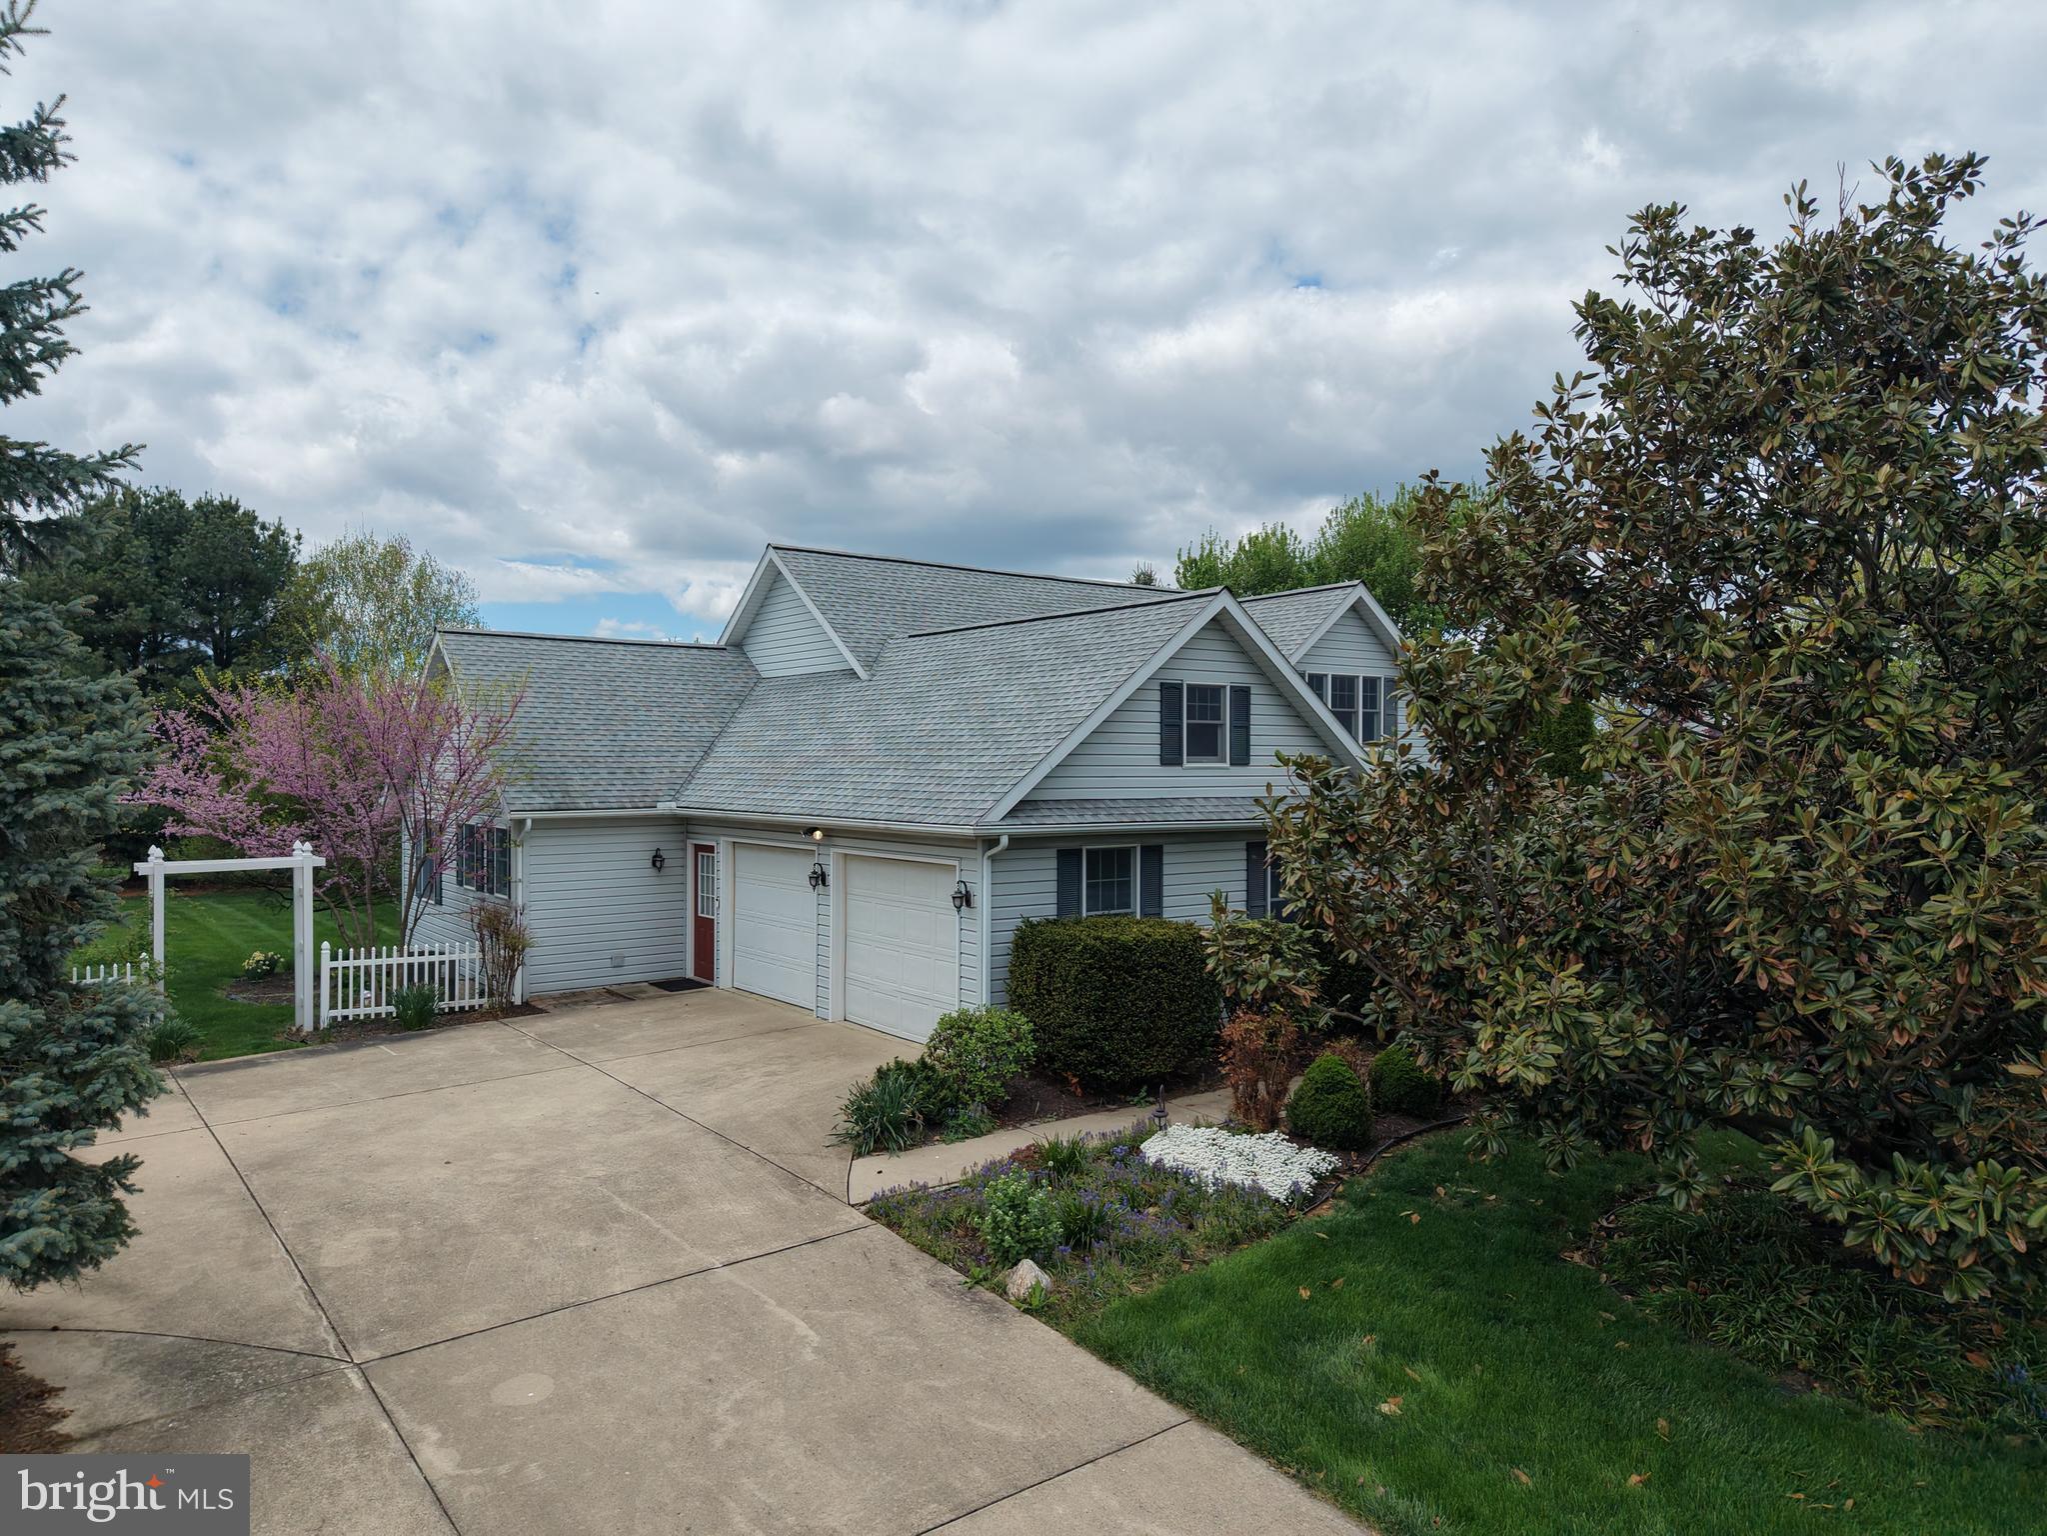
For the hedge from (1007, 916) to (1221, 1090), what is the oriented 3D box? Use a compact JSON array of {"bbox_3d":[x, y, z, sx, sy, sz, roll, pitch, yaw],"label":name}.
[{"bbox_3d":[0.918,2.399,14.556,1.950,1.580,1.650,0,0,-36],"label":"hedge"}]

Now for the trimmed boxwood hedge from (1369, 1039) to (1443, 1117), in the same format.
[{"bbox_3d":[3.600,2.857,13.150,0.760,0.700,0.740,0,0,0],"label":"trimmed boxwood hedge"}]

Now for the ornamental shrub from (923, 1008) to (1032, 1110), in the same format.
[{"bbox_3d":[-0.420,2.718,13.400,1.030,0.930,1.000,0,0,0],"label":"ornamental shrub"}]

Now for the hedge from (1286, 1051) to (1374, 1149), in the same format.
[{"bbox_3d":[2.600,2.808,12.020,0.760,0.780,0.760,0,0,0],"label":"hedge"}]

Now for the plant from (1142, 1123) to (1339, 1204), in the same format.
[{"bbox_3d":[1.710,3.081,11.200,1.270,0.250,1.720,0,0,-36],"label":"plant"}]

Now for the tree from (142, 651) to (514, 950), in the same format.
[{"bbox_3d":[-9.950,0.785,20.300,5.500,4.800,4.900,0,0,-26],"label":"tree"}]

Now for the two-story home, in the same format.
[{"bbox_3d":[-0.956,-0.263,24.411,15.350,7.010,15.850,0,0,-36],"label":"two-story home"}]

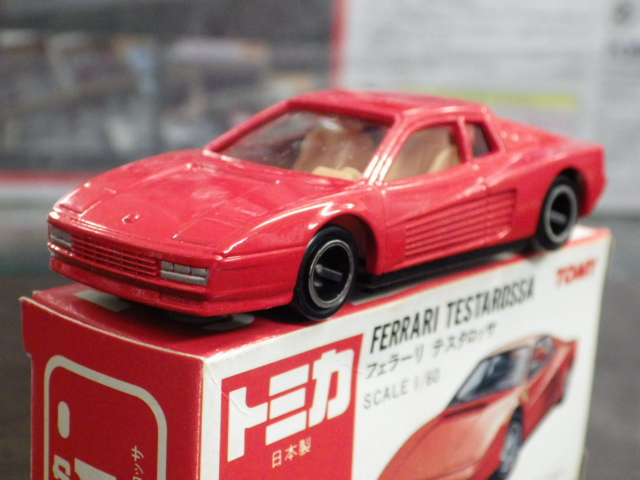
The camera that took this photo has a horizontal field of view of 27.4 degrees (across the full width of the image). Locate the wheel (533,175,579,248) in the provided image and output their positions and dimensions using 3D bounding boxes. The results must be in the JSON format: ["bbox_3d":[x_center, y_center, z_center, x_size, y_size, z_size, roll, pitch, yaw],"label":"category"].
[{"bbox_3d":[0.029,-0.004,0.169,0.004,0.010,0.010,15,19,40],"label":"wheel"}]

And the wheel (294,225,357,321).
[{"bbox_3d":[0.000,0.003,0.137,0.004,0.010,0.010,15,19,40],"label":"wheel"}]

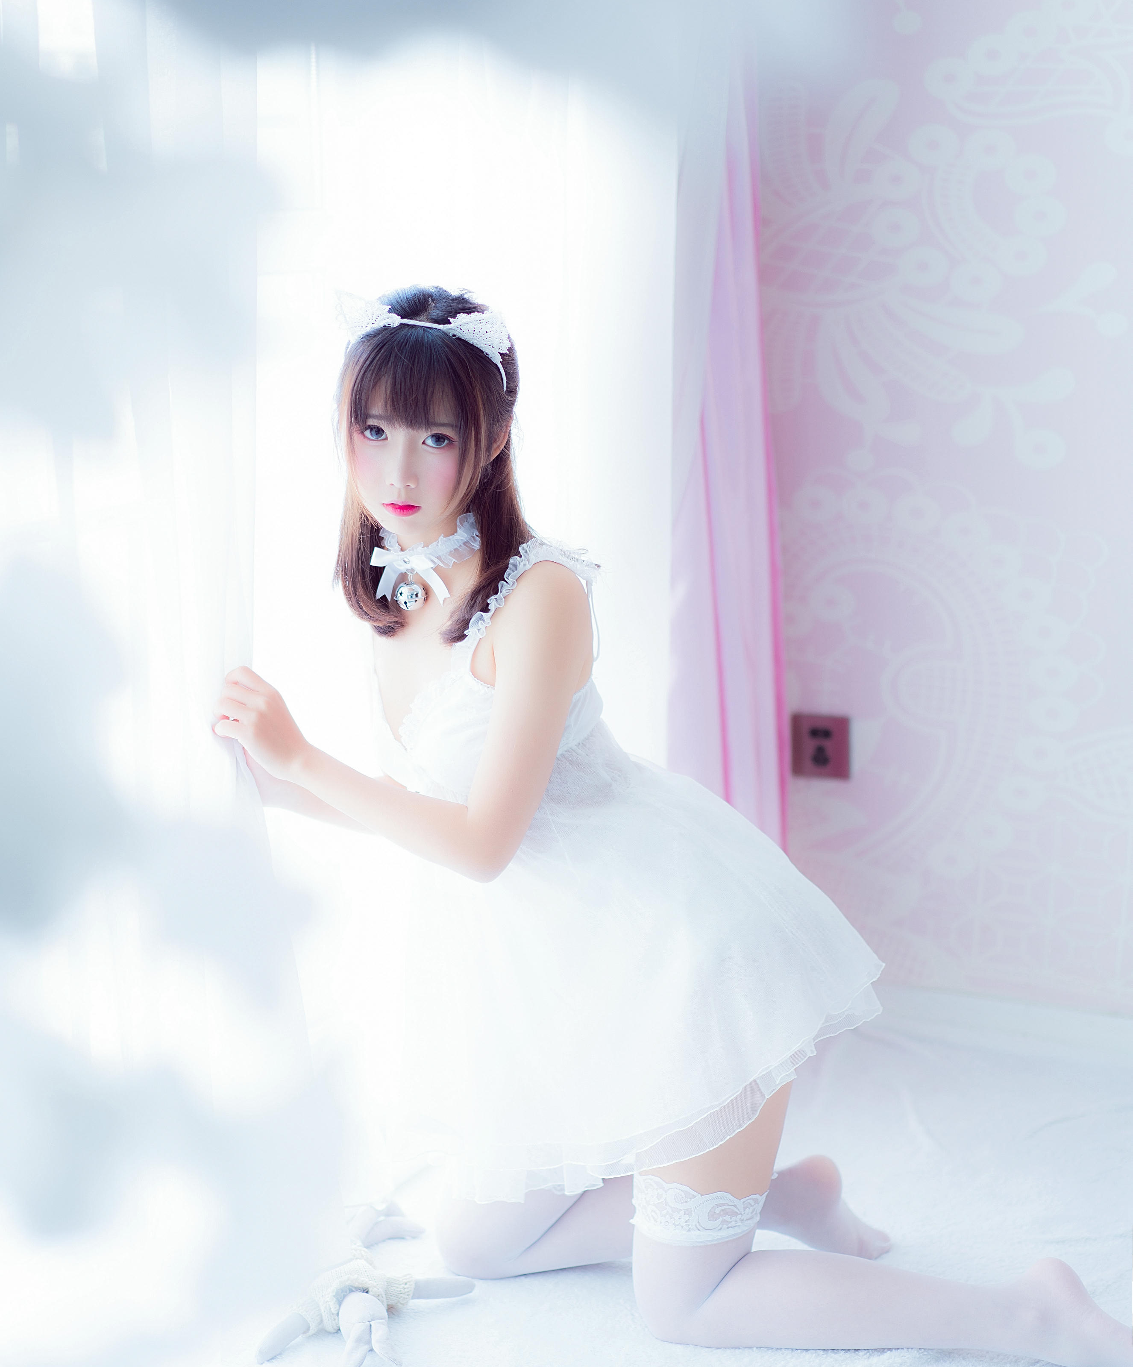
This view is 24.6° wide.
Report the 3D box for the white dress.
[{"bbox_3d":[0.047,0.177,2.500,0.460,0.590,0.400,-16,16,-25],"label":"white dress"}]

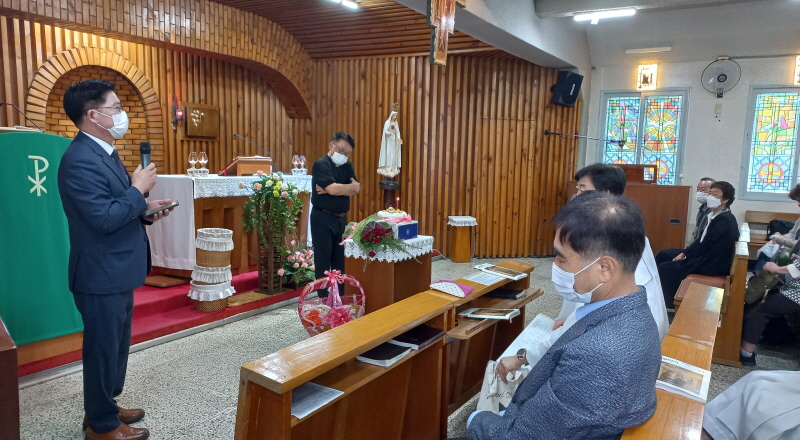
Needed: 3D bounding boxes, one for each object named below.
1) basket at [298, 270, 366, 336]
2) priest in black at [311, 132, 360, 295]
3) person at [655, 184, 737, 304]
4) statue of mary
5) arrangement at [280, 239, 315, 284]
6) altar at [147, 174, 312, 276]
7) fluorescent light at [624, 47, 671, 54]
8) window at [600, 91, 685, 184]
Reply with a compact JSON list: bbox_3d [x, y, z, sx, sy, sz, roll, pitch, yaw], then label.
[{"bbox_3d":[-0.505,0.644,4.338,0.490,0.560,0.380,0,8,-8],"label":"basket"},{"bbox_3d":[-0.602,-0.016,5.351,0.340,1.570,0.450,9,11,41],"label":"priest in black"},{"bbox_3d":[2.641,0.258,5.165,0.650,1.230,0.460,5,9,26],"label":"person"},{"bbox_3d":[-0.134,-1.049,7.724,0.320,0.960,0.270,-1,9,-18],"label":"statue of mary"},{"bbox_3d":[-0.980,0.413,5.576,0.380,0.460,0.320,-4,10,-35],"label":"arrangement"},{"bbox_3d":[-1.666,0.007,5.827,0.720,0.920,1.558,6,10,32],"label":"altar"},{"bbox_3d":[2.970,-2.026,6.905,0.540,0.060,0.080,6,10,31],"label":"fluorescent light"},{"bbox_3d":[3.043,-0.996,7.291,0.960,1.240,0.100,6,10,31],"label":"window"}]

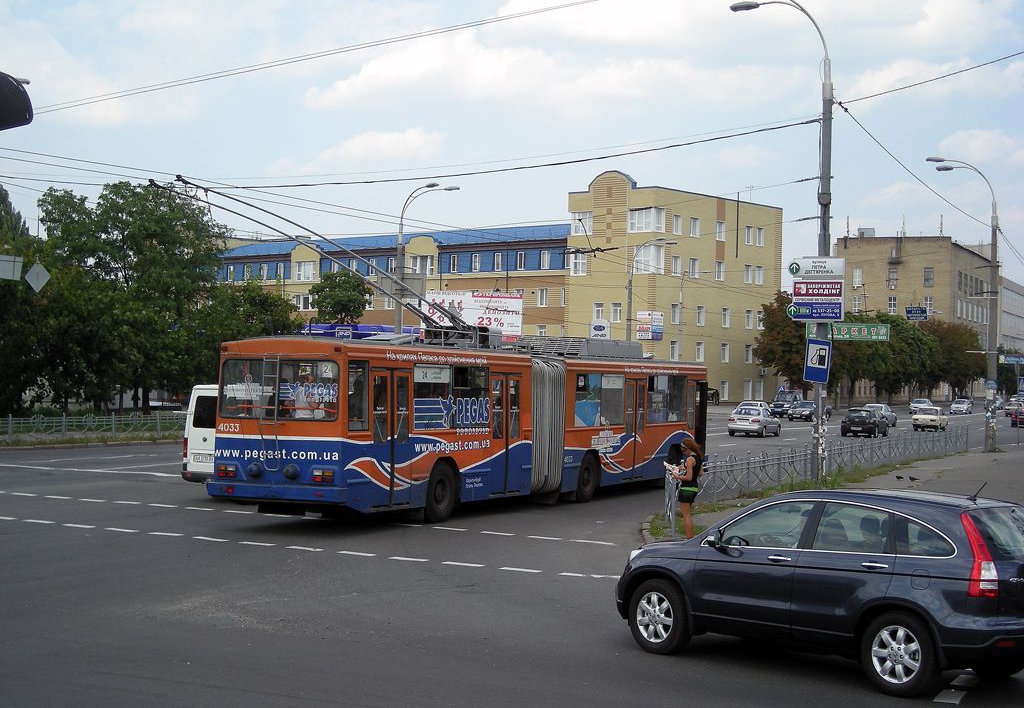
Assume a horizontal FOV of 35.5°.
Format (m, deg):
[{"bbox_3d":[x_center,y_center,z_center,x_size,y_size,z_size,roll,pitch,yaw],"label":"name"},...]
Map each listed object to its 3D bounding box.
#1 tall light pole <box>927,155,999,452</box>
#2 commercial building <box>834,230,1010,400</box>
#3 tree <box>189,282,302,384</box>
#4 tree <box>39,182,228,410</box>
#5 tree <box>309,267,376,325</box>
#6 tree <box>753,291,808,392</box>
[{"bbox_3d":[18.703,-2.018,66.374,2.900,12.100,2.500,1,-1,22],"label":"tall light pole"},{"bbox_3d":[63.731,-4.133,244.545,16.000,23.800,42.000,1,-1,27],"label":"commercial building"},{"bbox_3d":[-15.623,-0.294,92.922,6.637,7.975,6.400,2,-1,-10],"label":"tree"},{"bbox_3d":[-22.637,-3.306,94.865,10.961,13.794,10.300,2,-1,-13],"label":"tree"},{"bbox_3d":[-12.782,-1.526,122.084,5.000,10.400,5.000,2,-1,0],"label":"tree"},{"bbox_3d":[28.504,-0.610,163.096,8.000,11.900,8.000,1,-1,24],"label":"tree"}]

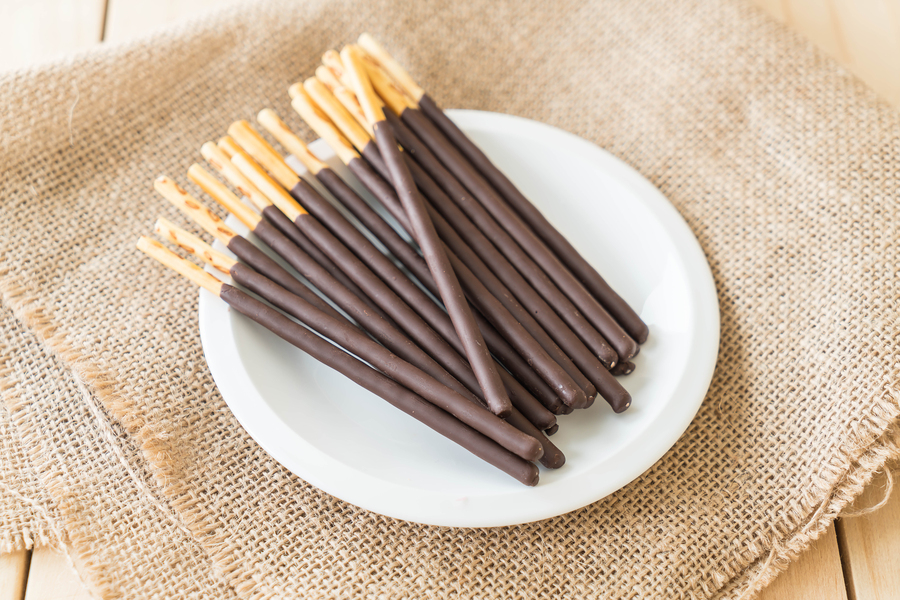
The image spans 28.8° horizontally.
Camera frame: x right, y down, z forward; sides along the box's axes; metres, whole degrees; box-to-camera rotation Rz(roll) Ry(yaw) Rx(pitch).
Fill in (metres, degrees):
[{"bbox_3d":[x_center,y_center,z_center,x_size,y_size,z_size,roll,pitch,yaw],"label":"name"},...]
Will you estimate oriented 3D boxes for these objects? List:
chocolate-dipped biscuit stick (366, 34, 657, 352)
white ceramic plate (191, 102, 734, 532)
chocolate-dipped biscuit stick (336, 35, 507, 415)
[{"bbox_3d":[0.015,-0.037,0.548,0.006,0.006,0.139,-31,67,-24],"label":"chocolate-dipped biscuit stick"},{"bbox_3d":[0.003,0.006,0.528,0.154,0.020,0.154,2,53,-2],"label":"white ceramic plate"},{"bbox_3d":[-0.009,-0.024,0.529,0.006,0.006,0.139,-15,61,-14],"label":"chocolate-dipped biscuit stick"}]

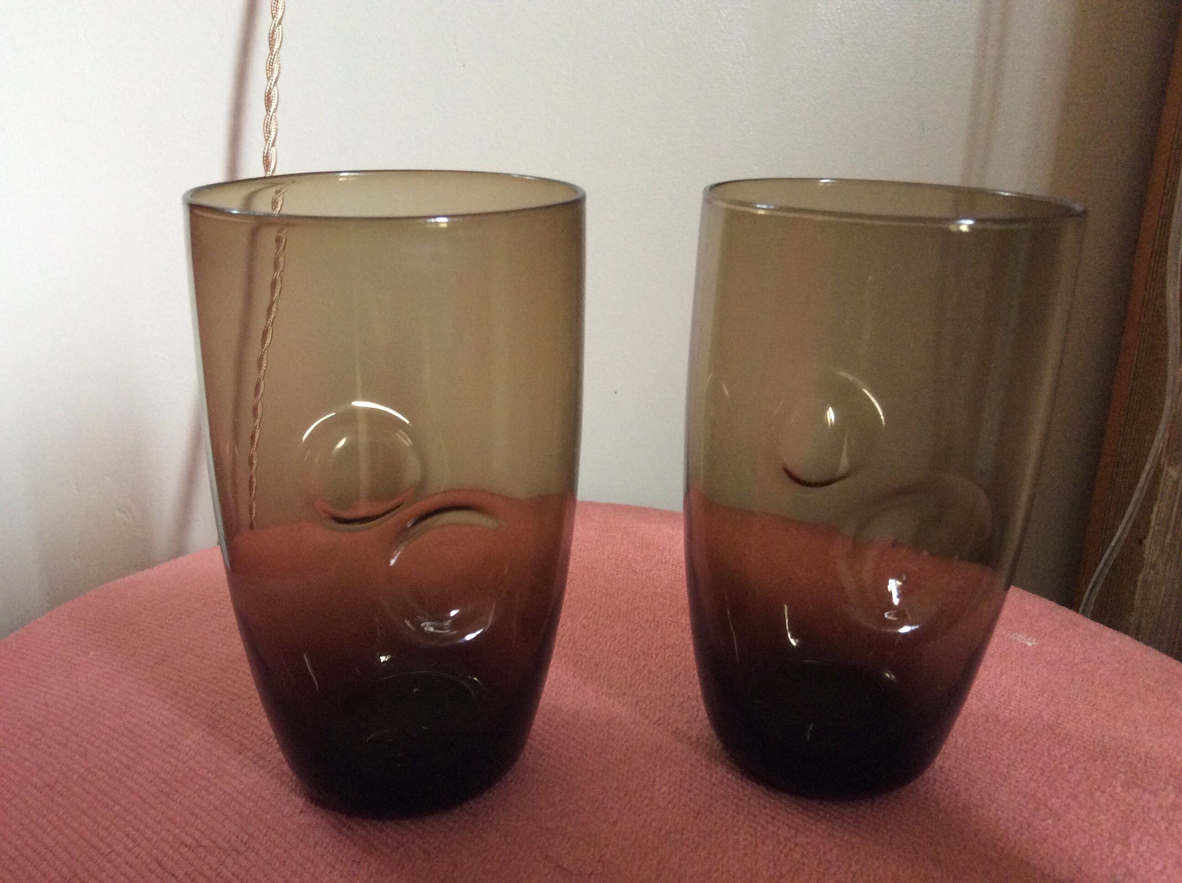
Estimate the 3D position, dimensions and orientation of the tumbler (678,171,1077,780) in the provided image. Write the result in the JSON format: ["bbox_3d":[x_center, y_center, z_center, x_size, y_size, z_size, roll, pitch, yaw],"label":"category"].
[{"bbox_3d":[0.057,0.012,0.241,0.079,0.127,0.079,5,8,0],"label":"tumbler"}]

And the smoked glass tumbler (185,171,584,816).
[{"bbox_3d":[-0.041,0.012,0.235,0.082,0.127,0.082,-1,6,0],"label":"smoked glass tumbler"}]

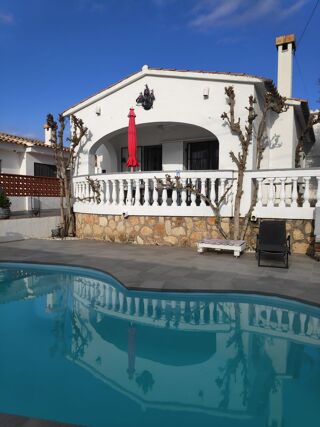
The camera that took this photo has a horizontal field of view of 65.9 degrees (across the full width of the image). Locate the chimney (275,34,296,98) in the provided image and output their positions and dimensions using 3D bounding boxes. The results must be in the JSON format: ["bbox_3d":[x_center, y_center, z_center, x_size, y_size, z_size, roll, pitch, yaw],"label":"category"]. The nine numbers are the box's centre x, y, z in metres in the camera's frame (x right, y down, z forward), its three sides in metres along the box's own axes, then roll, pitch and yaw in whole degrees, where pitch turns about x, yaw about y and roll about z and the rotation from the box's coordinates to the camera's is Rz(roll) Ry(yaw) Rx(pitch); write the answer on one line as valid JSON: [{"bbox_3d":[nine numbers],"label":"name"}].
[{"bbox_3d":[4.306,-4.877,8.411,0.570,2.101,0.540,1,3,24],"label":"chimney"}]

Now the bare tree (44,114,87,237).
[{"bbox_3d":[-2.989,-1.185,7.820,1.250,3.766,1.100,0,2,0],"label":"bare tree"}]

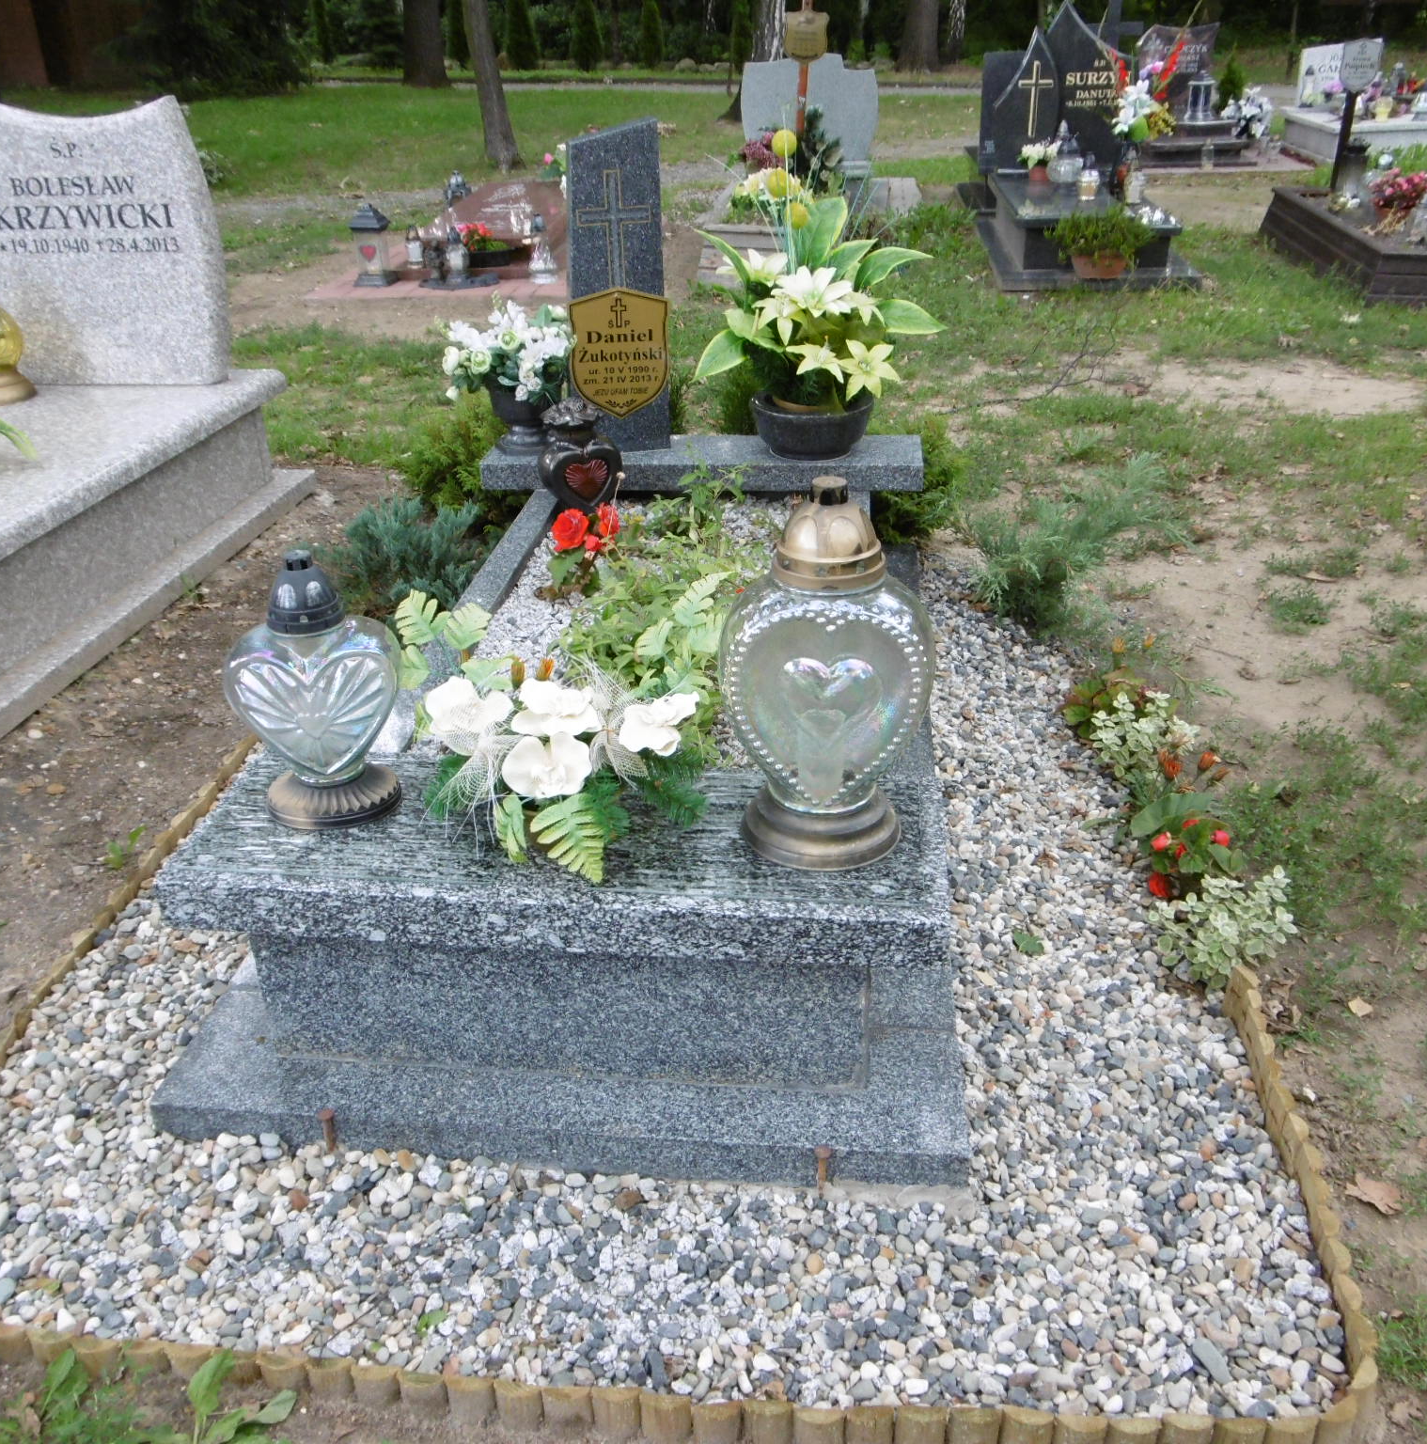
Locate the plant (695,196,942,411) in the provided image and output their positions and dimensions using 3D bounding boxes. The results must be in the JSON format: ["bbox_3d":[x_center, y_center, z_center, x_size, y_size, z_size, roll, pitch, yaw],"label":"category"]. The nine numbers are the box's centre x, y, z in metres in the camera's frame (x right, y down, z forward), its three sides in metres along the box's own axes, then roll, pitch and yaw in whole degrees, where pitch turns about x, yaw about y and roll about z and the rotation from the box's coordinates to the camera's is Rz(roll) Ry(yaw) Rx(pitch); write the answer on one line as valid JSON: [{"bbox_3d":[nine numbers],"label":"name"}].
[{"bbox_3d":[0.217,-0.865,2.741,0.480,0.403,0.365,2,29,6],"label":"plant"}]

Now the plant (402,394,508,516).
[{"bbox_3d":[-0.637,-0.659,3.393,0.310,0.335,0.290,2,29,6],"label":"plant"}]

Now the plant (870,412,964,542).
[{"bbox_3d":[0.484,-0.576,3.200,0.250,0.326,0.250,2,29,6],"label":"plant"}]

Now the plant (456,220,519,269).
[{"bbox_3d":[-1.085,-2.297,6.463,0.288,0.192,0.230,2,29,6],"label":"plant"}]

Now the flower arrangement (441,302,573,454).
[{"bbox_3d":[-0.427,-0.744,2.886,0.269,0.317,0.250,2,29,6],"label":"flower arrangement"}]

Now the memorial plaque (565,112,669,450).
[{"bbox_3d":[-0.195,-0.905,2.802,0.202,0.662,0.062,-5,29,-6],"label":"memorial plaque"}]

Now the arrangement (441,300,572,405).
[{"bbox_3d":[-0.429,-0.782,2.865,0.269,0.197,0.230,2,29,6],"label":"arrangement"}]

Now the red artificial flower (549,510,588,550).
[{"bbox_3d":[-0.265,-0.354,2.464,0.072,0.075,0.065,2,29,6],"label":"red artificial flower"}]

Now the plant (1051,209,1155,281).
[{"bbox_3d":[1.703,-2.089,5.835,0.440,0.290,0.360,2,29,6],"label":"plant"}]

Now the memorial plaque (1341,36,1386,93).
[{"bbox_3d":[3.280,-3.321,6.751,0.192,0.240,0.019,5,29,11],"label":"memorial plaque"}]

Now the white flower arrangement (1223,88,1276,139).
[{"bbox_3d":[3.829,-4.334,9.553,0.360,0.370,0.320,2,29,6],"label":"white flower arrangement"}]

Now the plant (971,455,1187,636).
[{"bbox_3d":[0.793,-0.401,2.962,0.422,0.259,0.384,2,29,6],"label":"plant"}]

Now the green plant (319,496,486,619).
[{"bbox_3d":[-0.679,-0.356,2.933,0.370,0.250,0.320,2,29,6],"label":"green plant"}]

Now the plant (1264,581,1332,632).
[{"bbox_3d":[1.260,-0.249,2.879,0.140,0.080,0.135,2,29,6],"label":"plant"}]

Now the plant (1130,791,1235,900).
[{"bbox_3d":[0.702,0.188,1.998,0.165,0.150,0.150,2,29,6],"label":"plant"}]

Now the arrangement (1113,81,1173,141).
[{"bbox_3d":[2.049,-2.899,6.360,0.250,0.259,0.211,2,29,6],"label":"arrangement"}]

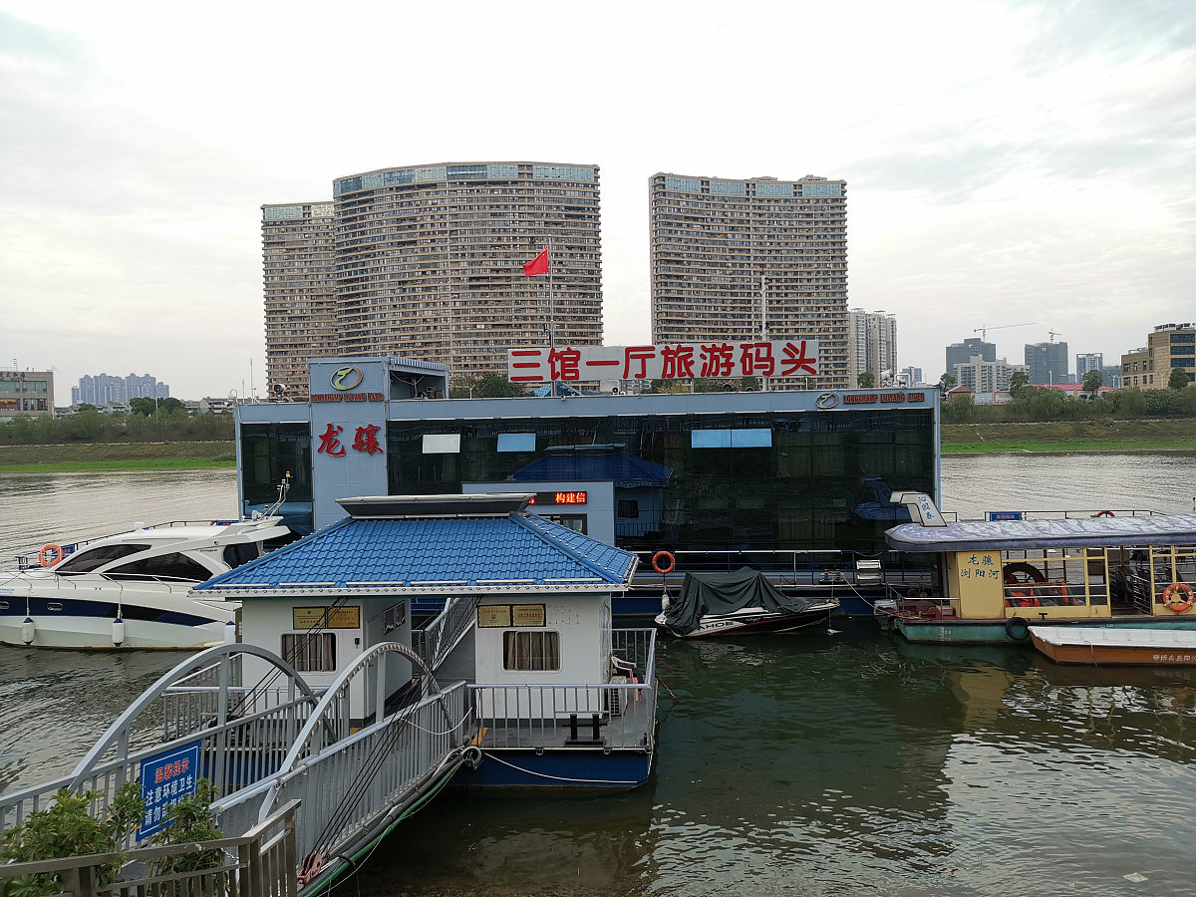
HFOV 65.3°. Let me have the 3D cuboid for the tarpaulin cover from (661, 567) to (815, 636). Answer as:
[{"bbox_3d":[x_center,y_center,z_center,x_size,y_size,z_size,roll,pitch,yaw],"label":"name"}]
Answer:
[{"bbox_3d":[4.018,4.418,27.142,4.400,1.620,2.100,-1,2,-8],"label":"tarpaulin cover"}]

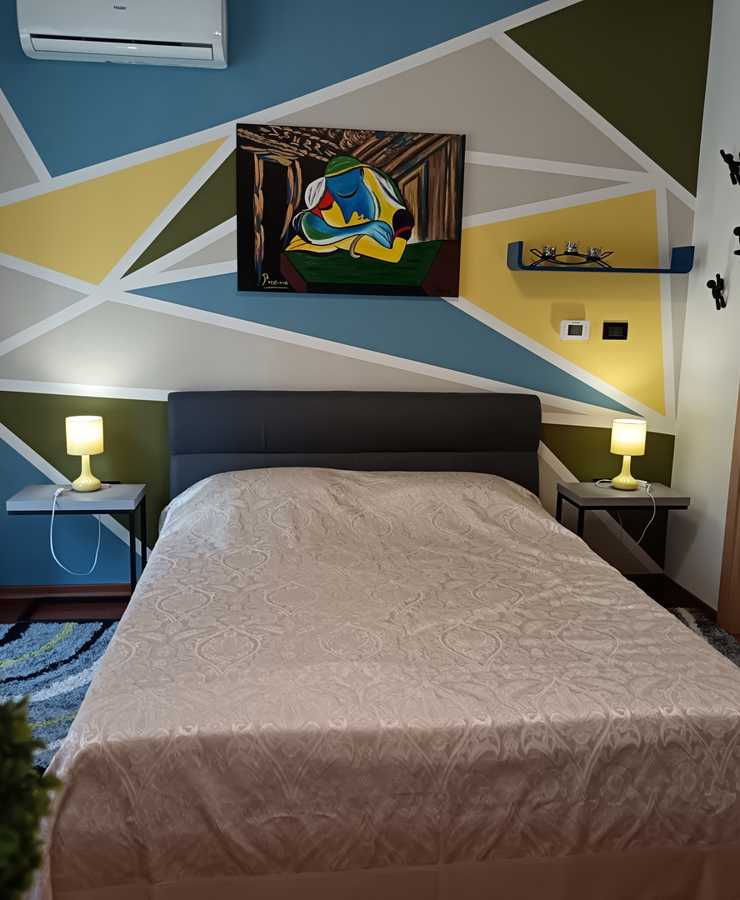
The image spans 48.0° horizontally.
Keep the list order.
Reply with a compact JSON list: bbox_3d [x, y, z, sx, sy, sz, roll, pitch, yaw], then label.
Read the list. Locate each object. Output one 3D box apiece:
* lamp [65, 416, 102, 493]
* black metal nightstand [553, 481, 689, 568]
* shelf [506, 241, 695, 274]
[{"bbox_3d":[-1.228,0.020,3.600,0.153,0.319,0.153,0,10,-8],"label":"lamp"},{"bbox_3d":[1.168,0.454,3.934,0.516,0.540,0.310,0,10,-7],"label":"black metal nightstand"},{"bbox_3d":[1.038,-0.869,3.752,0.795,0.110,0.210,0,10,-7],"label":"shelf"}]

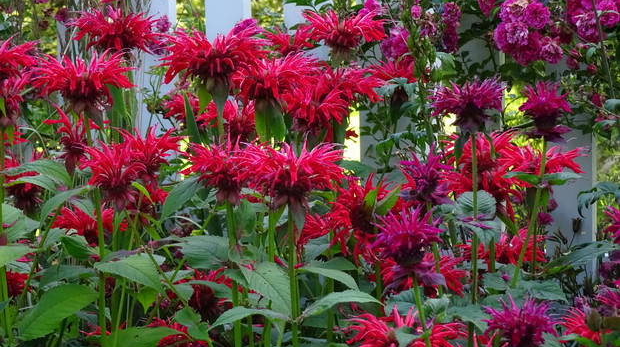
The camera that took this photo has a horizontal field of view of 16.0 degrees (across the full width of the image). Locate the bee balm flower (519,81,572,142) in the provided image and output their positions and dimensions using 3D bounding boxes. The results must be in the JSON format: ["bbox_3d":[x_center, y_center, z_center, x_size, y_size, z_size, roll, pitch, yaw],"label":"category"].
[{"bbox_3d":[0.246,-0.065,2.300,0.056,0.062,0.056,0,3,0],"label":"bee balm flower"}]

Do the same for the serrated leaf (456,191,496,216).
[{"bbox_3d":[0.174,0.031,2.300,0.042,0.040,0.012,0,-37,0],"label":"serrated leaf"}]

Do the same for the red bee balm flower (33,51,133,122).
[{"bbox_3d":[-0.209,-0.083,2.020,0.092,0.059,0.092,-1,3,0],"label":"red bee balm flower"}]

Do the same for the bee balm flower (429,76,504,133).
[{"bbox_3d":[0.157,-0.068,2.200,0.073,0.055,0.072,0,3,0],"label":"bee balm flower"}]

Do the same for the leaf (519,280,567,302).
[{"bbox_3d":[0.231,0.117,2.200,0.053,0.014,0.035,23,29,17],"label":"leaf"}]

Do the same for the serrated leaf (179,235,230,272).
[{"bbox_3d":[-0.108,0.079,2.200,0.062,0.018,0.038,14,53,19],"label":"serrated leaf"}]

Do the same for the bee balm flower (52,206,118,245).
[{"bbox_3d":[-0.236,0.056,2.350,0.077,0.046,0.077,-1,3,0],"label":"bee balm flower"}]

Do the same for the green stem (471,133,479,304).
[{"bbox_3d":[0.164,0.045,2.200,0.005,0.170,0.005,1,3,0],"label":"green stem"}]

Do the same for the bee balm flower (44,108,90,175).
[{"bbox_3d":[-0.241,-0.032,2.200,0.050,0.067,0.047,0,5,0],"label":"bee balm flower"}]

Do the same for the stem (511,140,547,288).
[{"bbox_3d":[0.229,0.042,2.300,0.009,0.158,0.008,11,0,0],"label":"stem"}]

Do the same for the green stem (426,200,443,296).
[{"bbox_3d":[0.121,0.073,2.120,0.006,0.093,0.006,-6,0,0],"label":"green stem"}]

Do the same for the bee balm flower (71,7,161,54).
[{"bbox_3d":[-0.194,-0.139,2.200,0.090,0.054,0.090,-1,3,0],"label":"bee balm flower"}]

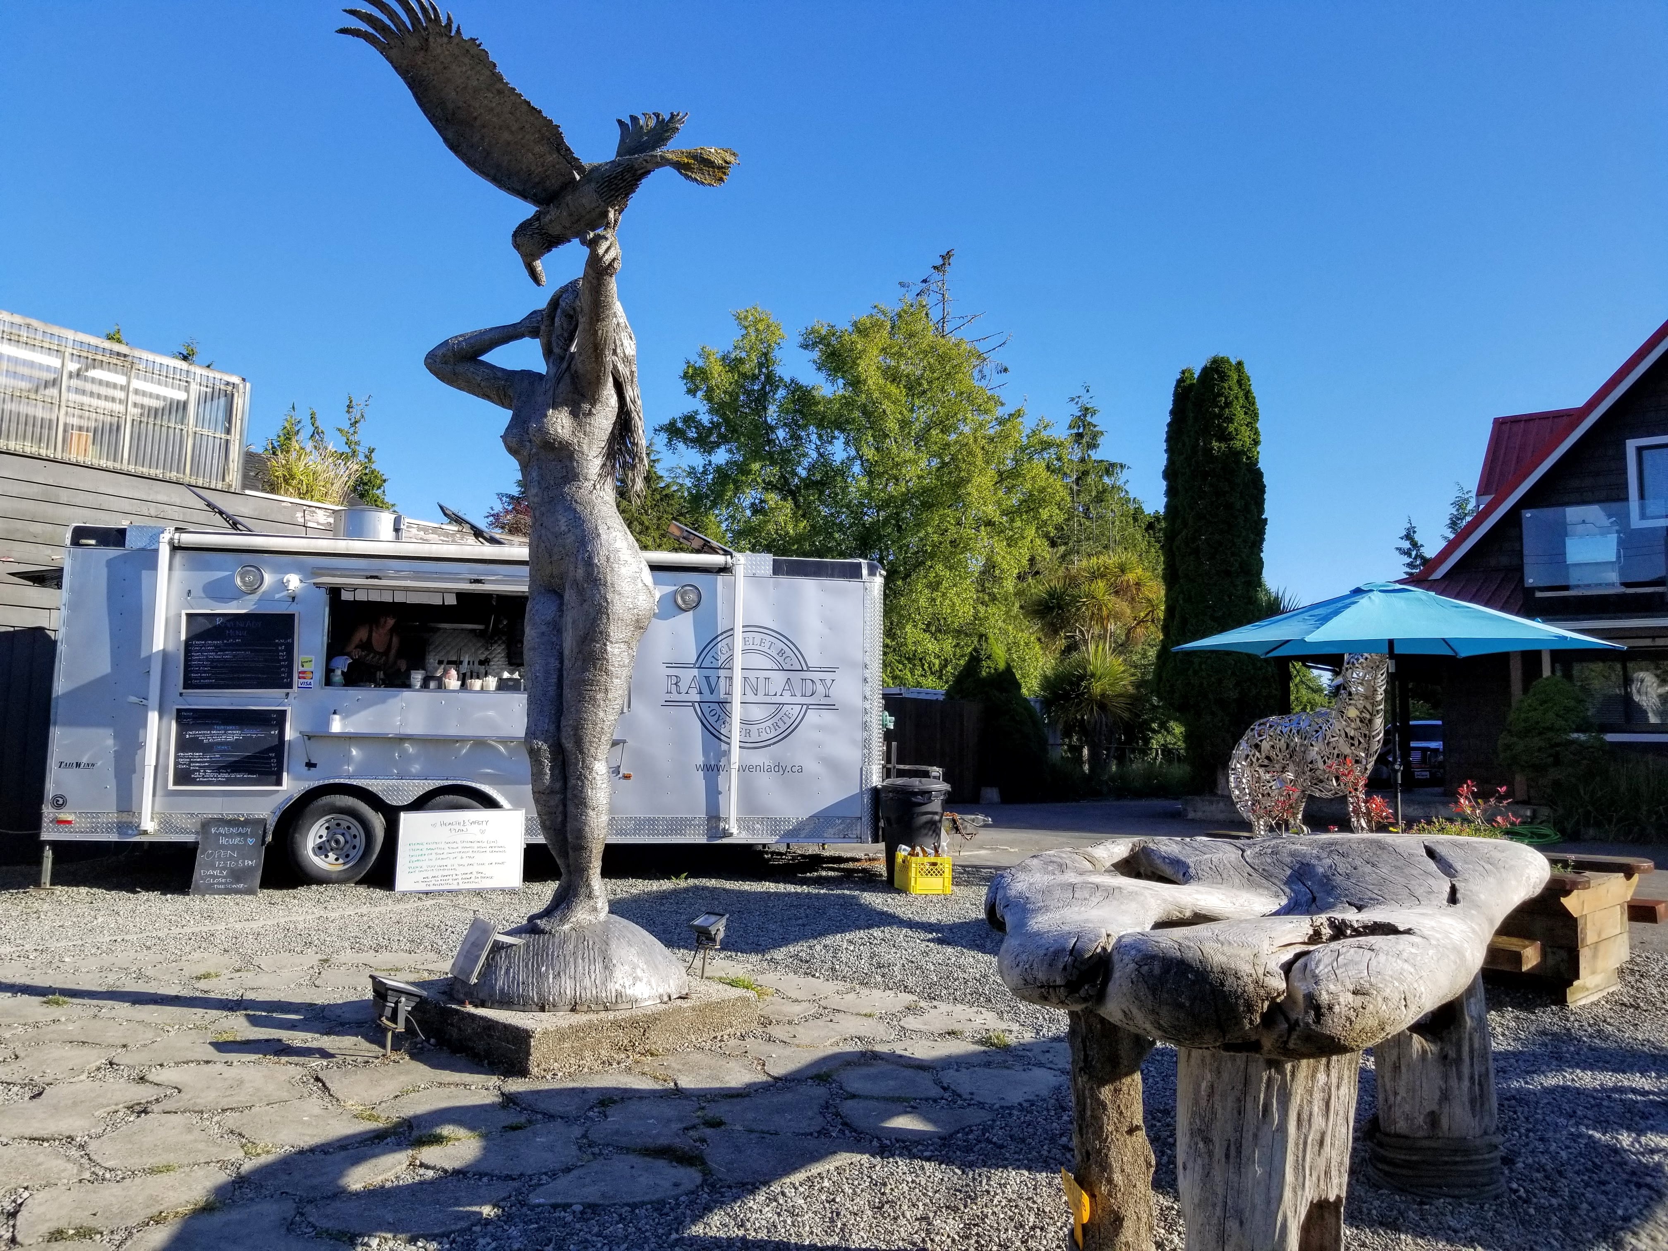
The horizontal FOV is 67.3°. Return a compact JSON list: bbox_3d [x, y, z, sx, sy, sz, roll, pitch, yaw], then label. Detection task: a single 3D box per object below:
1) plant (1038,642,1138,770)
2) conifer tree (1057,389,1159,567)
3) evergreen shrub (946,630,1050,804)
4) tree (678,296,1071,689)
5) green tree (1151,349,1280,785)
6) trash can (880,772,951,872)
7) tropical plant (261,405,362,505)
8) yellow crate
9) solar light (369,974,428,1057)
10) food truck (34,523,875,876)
[{"bbox_3d":[4.261,1.434,20.909,1.700,2.286,1.700,0,-5,0],"label":"plant"},{"bbox_3d":[7.151,-1.189,32.593,3.400,9.740,3.400,0,-5,0],"label":"conifer tree"},{"bbox_3d":[2.600,1.468,19.894,1.700,2.675,1.700,0,-5,0],"label":"evergreen shrub"},{"bbox_3d":[0.675,-1.906,26.578,8.700,10.628,7.500,0,-5,0],"label":"tree"},{"bbox_3d":[6.361,-0.875,20.712,2.150,7.251,2.000,0,-5,0],"label":"green tree"},{"bbox_3d":[0.620,1.626,9.716,0.600,0.850,0.600,0,-5,0],"label":"trash can"},{"bbox_3d":[-6.254,-2.024,14.951,1.200,1.244,1.100,0,-5,0],"label":"tropical plant"},{"bbox_3d":[0.678,1.886,9.511,0.330,0.280,0.350,2,-5,-14],"label":"yellow crate"},{"bbox_3d":[-1.741,1.557,4.987,0.170,0.322,0.200,4,-6,-41],"label":"solar light"},{"bbox_3d":[-2.873,0.691,10.922,6.100,2.750,2.500,2,-6,-11],"label":"food truck"}]

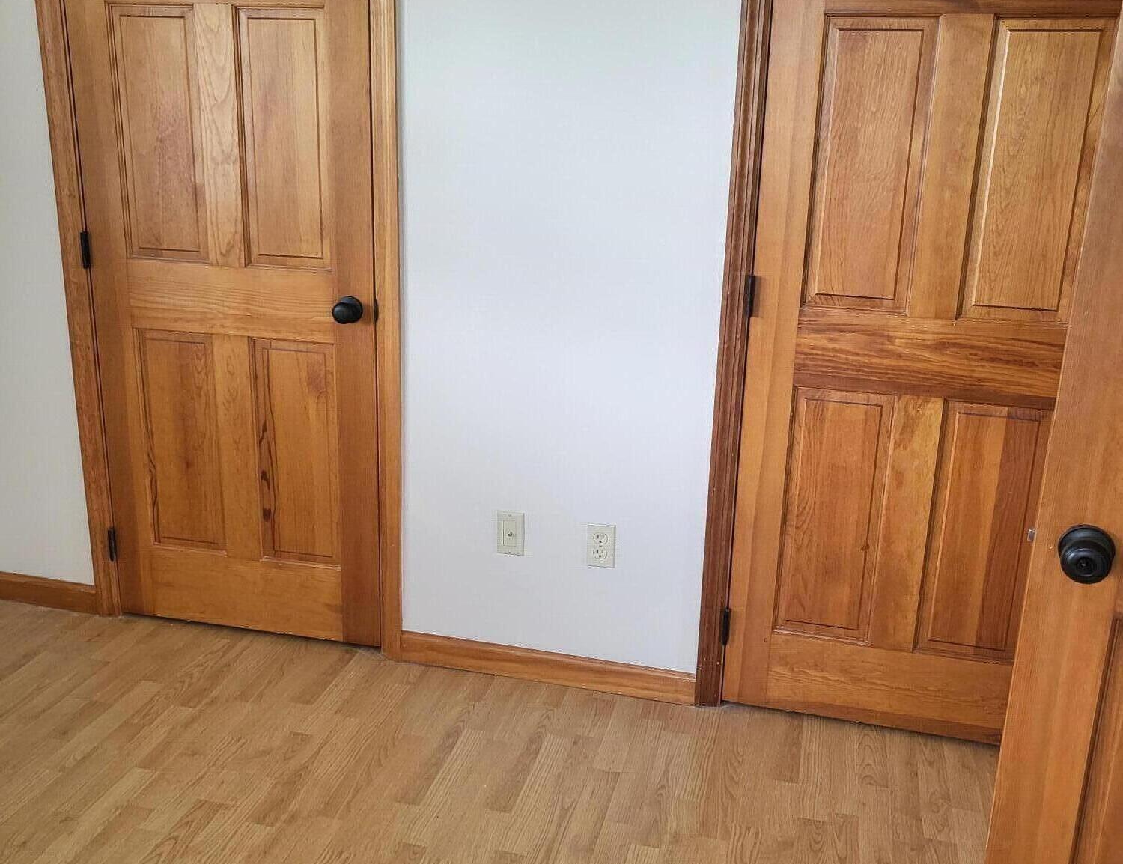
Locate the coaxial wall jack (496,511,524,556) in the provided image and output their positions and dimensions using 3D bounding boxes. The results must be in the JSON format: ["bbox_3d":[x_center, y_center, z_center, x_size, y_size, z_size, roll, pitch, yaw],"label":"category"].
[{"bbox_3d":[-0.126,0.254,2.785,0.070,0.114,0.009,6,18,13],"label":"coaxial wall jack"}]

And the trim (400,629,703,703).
[{"bbox_3d":[-0.046,0.602,2.867,0.777,0.082,0.013,6,18,13],"label":"trim"}]

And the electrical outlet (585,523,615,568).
[{"bbox_3d":[0.096,0.279,2.736,0.070,0.114,0.007,6,18,13],"label":"electrical outlet"}]

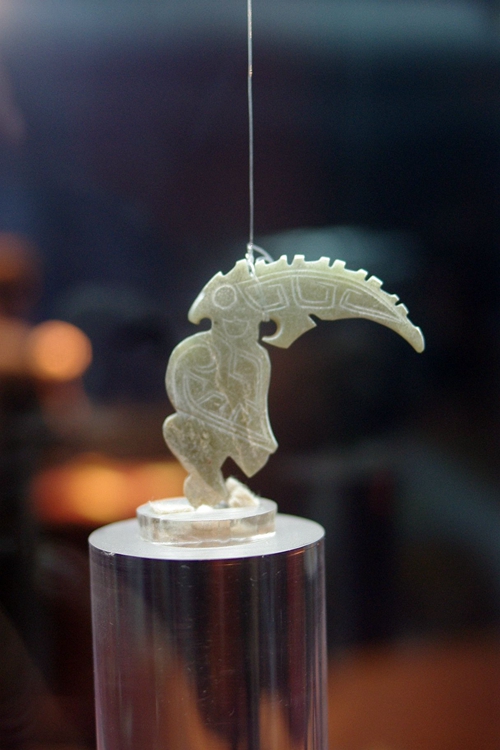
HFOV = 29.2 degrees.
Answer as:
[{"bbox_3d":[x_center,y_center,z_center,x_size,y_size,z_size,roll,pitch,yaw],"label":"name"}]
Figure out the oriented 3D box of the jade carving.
[{"bbox_3d":[0.012,0.002,0.255,0.069,0.066,0.006,-1,3,-6],"label":"jade carving"}]

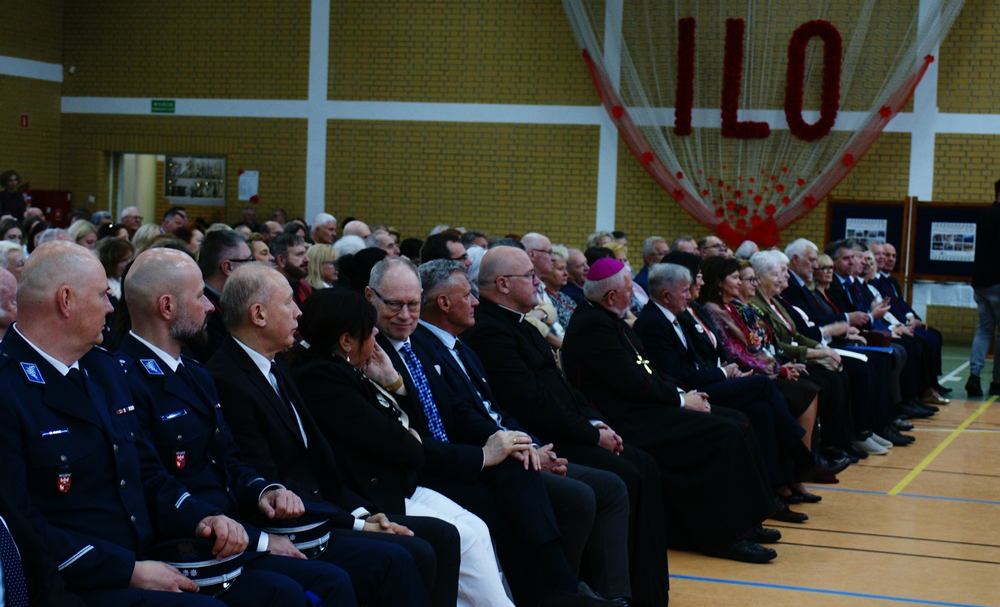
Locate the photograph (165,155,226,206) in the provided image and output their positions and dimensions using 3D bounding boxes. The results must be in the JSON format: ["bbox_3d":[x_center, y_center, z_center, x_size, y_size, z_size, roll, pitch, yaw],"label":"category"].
[{"bbox_3d":[-5.235,-2.115,32.000,1.200,0.900,0.120,3,3,19],"label":"photograph"}]

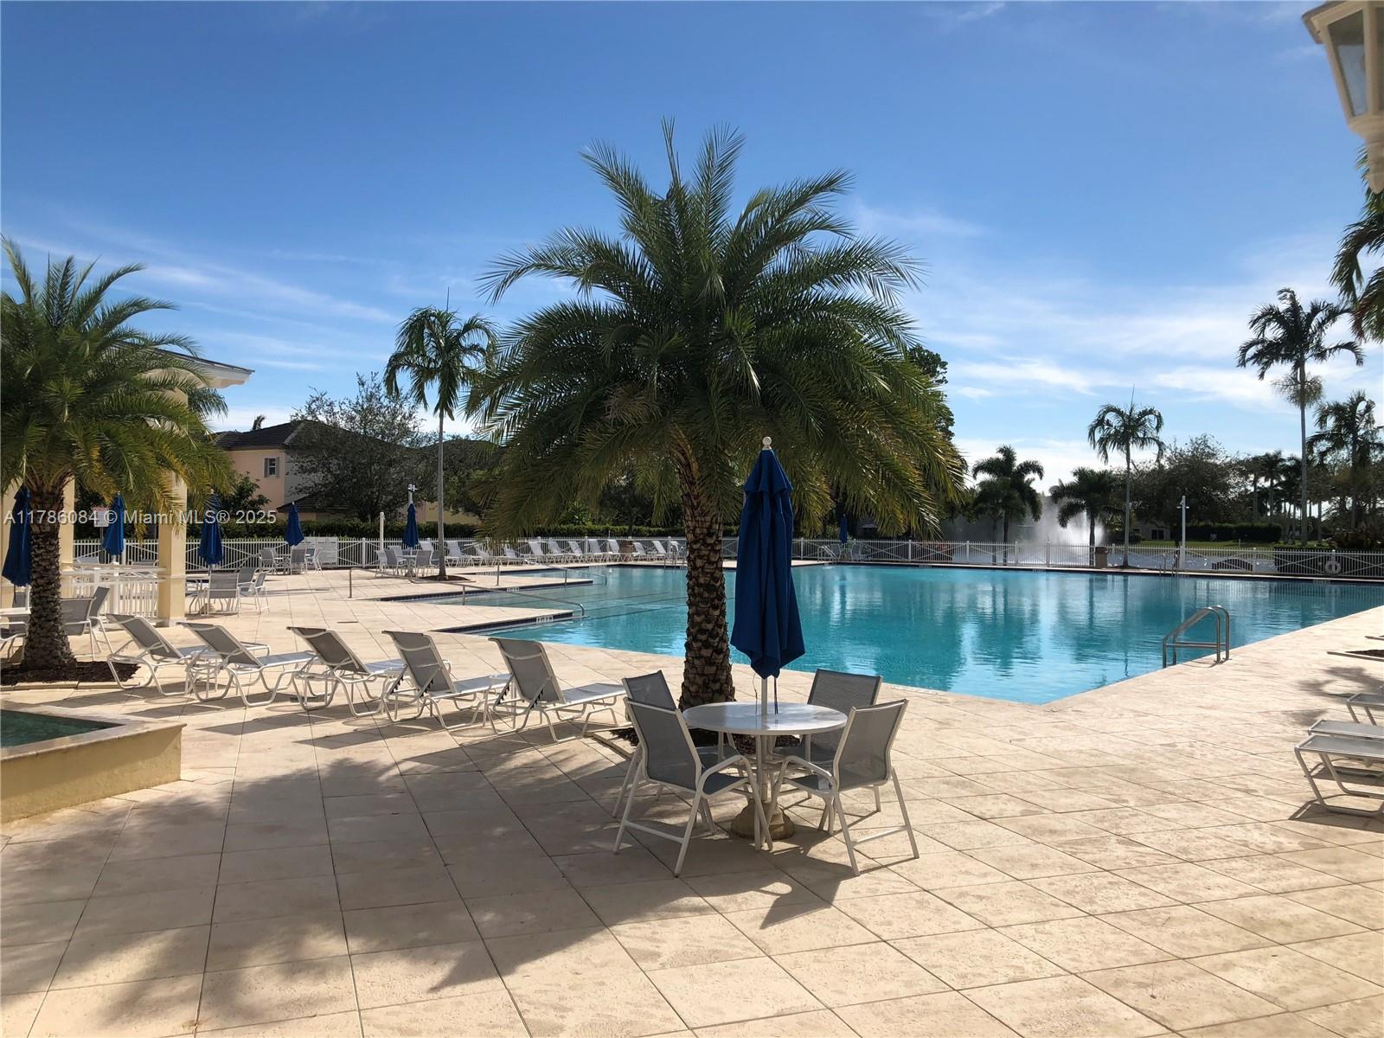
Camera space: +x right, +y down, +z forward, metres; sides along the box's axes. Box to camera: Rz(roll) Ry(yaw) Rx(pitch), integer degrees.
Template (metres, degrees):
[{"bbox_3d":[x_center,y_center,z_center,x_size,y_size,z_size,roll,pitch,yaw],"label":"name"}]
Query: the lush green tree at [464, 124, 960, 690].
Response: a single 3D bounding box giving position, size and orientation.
[{"bbox_3d":[0.220,-0.720,9.600,4.250,5.360,4.300,1,0,0],"label":"lush green tree"}]

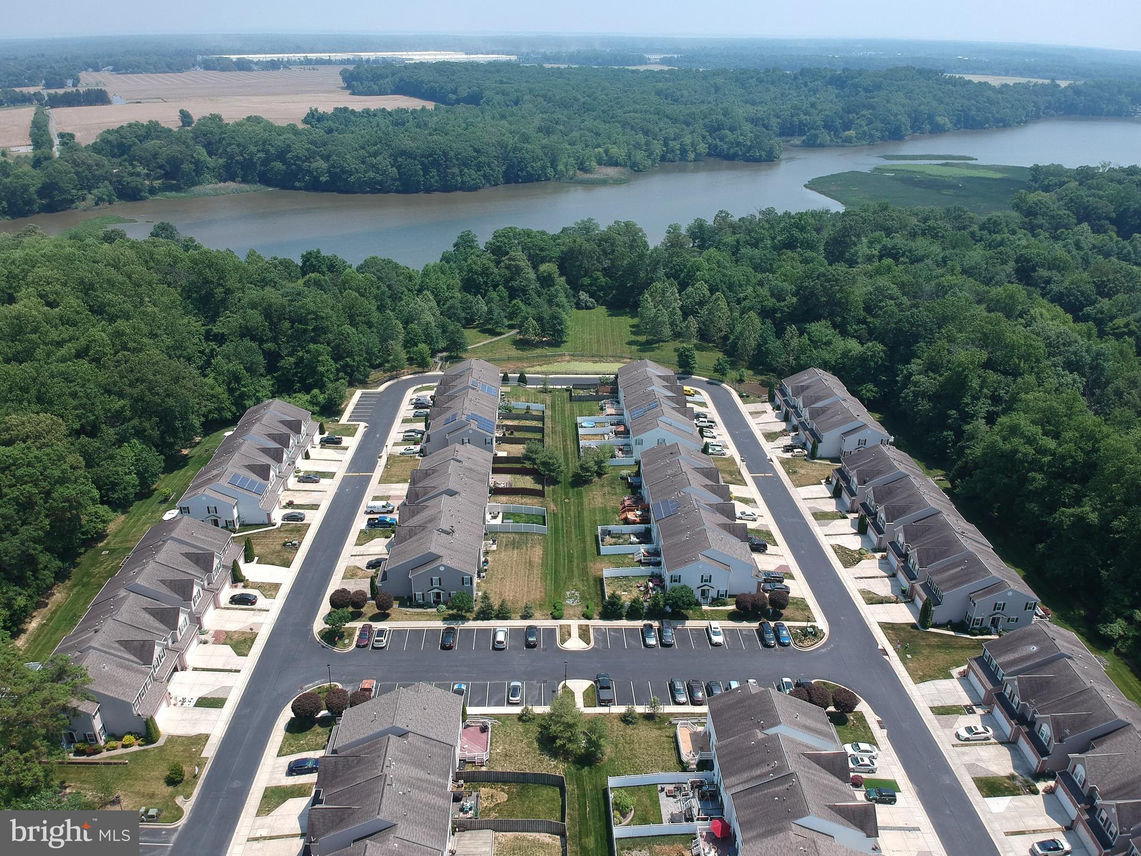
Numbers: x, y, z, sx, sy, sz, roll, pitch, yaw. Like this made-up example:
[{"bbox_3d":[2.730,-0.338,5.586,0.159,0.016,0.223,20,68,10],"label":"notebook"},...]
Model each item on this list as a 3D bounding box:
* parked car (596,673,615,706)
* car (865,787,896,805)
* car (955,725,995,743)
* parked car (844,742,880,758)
[{"bbox_3d":[5.114,39.157,124.377,1.980,1.860,5.750,0,25,-3],"label":"parked car"},{"bbox_3d":[40.757,48.218,108.260,3.800,1.430,1.720,1,25,-1],"label":"car"},{"bbox_3d":[58.314,43.904,119.122,4.870,1.470,1.850,0,25,-4],"label":"car"},{"bbox_3d":[40.526,44.958,115.299,4.720,1.460,1.830,1,25,-1],"label":"parked car"}]

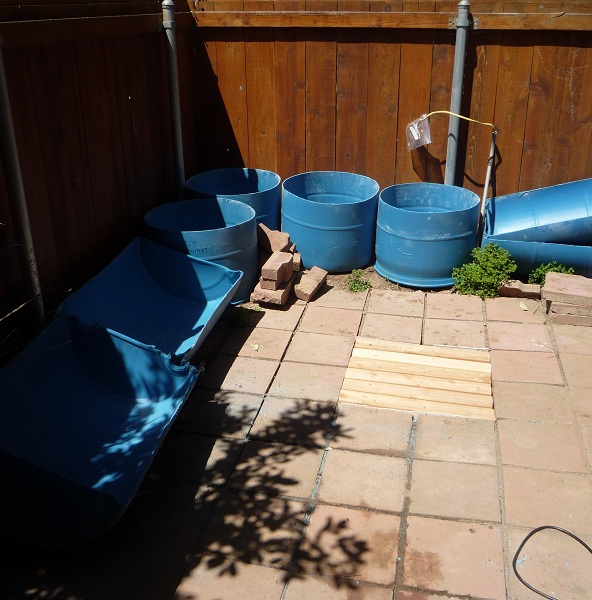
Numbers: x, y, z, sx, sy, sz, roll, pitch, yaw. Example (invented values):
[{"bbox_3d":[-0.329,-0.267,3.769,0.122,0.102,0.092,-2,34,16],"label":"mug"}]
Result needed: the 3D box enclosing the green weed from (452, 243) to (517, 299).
[{"bbox_3d":[1.070,-0.199,3.904,0.330,0.280,0.290,-1,23,0],"label":"green weed"}]

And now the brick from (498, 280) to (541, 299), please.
[{"bbox_3d":[1.234,-0.051,3.823,0.215,0.058,0.110,4,24,11],"label":"brick"}]

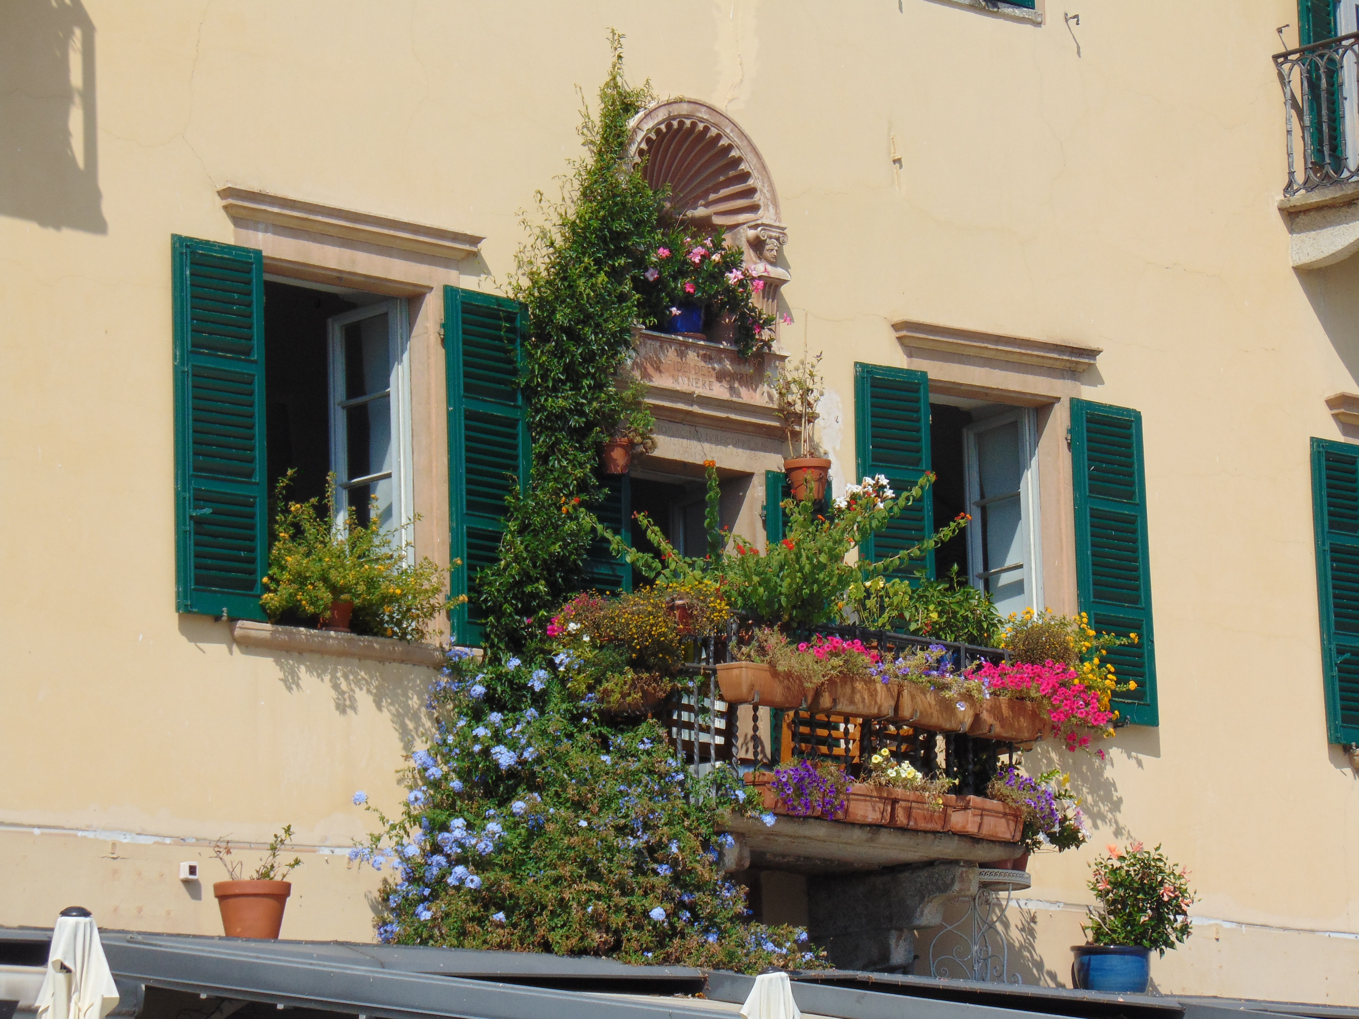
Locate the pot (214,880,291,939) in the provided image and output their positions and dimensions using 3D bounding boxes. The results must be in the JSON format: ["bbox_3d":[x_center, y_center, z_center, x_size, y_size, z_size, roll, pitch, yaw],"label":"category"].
[{"bbox_3d":[-1.968,1.841,24.042,0.355,0.300,0.355,-2,-10,0],"label":"pot"}]

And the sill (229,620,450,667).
[{"bbox_3d":[-1.532,0.650,25.040,0.180,0.115,1.640,-12,-14,43],"label":"sill"}]

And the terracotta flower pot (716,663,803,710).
[{"bbox_3d":[0.409,0.814,23.501,0.480,0.180,0.190,8,-15,-42],"label":"terracotta flower pot"}]

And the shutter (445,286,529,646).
[{"bbox_3d":[-0.943,-0.191,25.852,0.050,1.800,0.575,-12,-14,43],"label":"shutter"}]

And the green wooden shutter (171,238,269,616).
[{"bbox_3d":[-2.041,-0.354,23.081,0.502,1.687,0.045,8,-15,-42],"label":"green wooden shutter"}]

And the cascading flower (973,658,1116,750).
[{"bbox_3d":[1.724,0.921,24.688,0.620,0.380,0.360,8,-15,-42],"label":"cascading flower"}]

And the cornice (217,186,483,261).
[{"bbox_3d":[-1.578,-1.372,25.408,0.115,0.135,1.670,-12,-14,43],"label":"cornice"}]

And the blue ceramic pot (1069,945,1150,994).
[{"bbox_3d":[2.147,2.297,26.005,0.390,0.270,0.390,-2,-11,0],"label":"blue ceramic pot"}]

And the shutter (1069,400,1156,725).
[{"bbox_3d":[2.233,0.271,27.036,0.557,1.657,0.045,8,-15,-42],"label":"shutter"}]

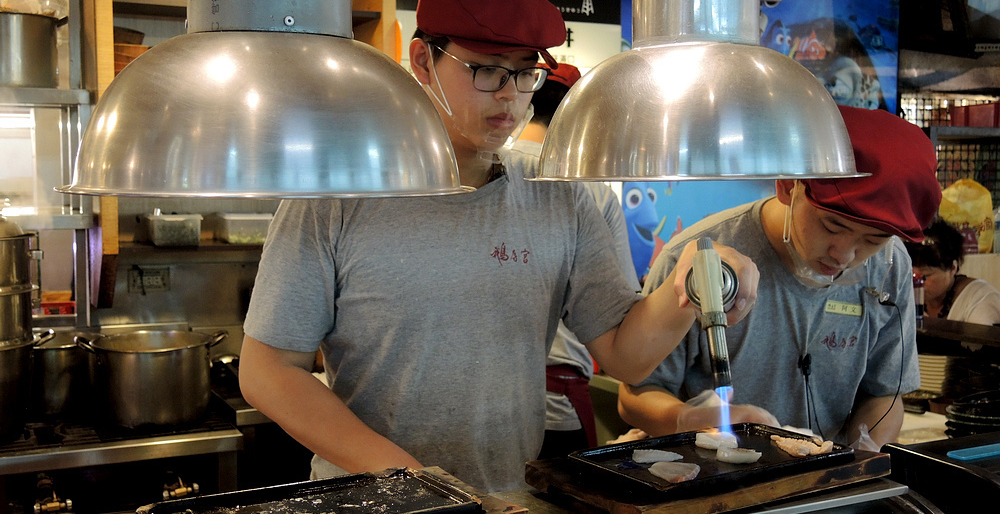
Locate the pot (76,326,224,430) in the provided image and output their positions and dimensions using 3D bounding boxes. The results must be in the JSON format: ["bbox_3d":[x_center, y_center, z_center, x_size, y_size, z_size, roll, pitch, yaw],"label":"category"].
[{"bbox_3d":[-0.879,0.301,2.785,0.378,0.192,0.300,-2,4,-24],"label":"pot"}]

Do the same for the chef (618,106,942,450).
[{"bbox_3d":[0.475,0.527,1.900,0.580,1.560,0.550,-2,4,-25],"label":"chef"}]

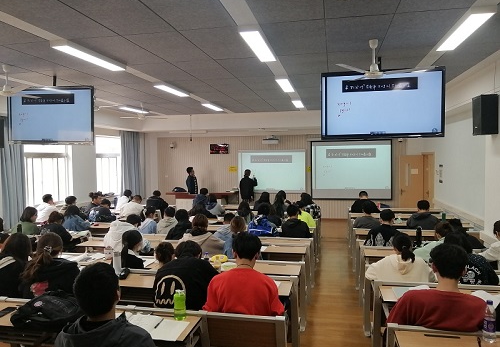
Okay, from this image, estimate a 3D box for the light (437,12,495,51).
[{"bbox_3d":[2.097,-1.404,3.872,0.210,0.070,1.210,0,2,12],"label":"light"}]

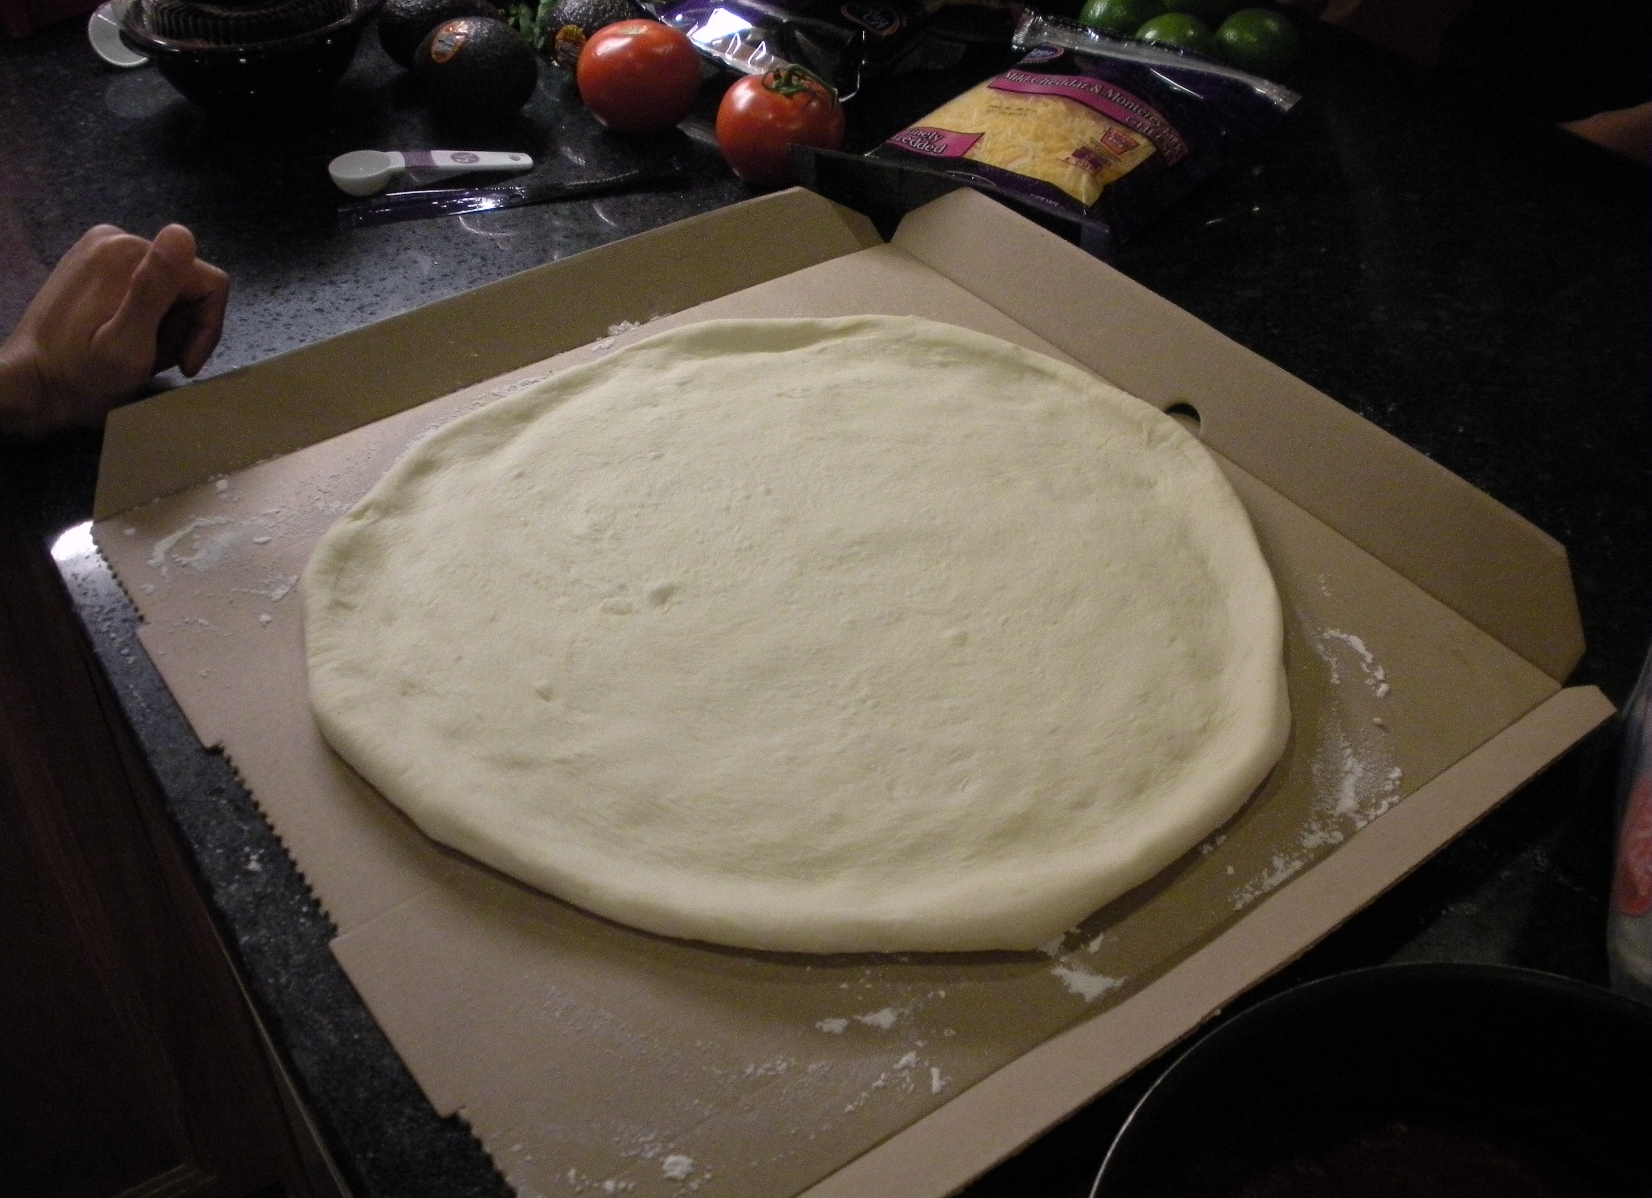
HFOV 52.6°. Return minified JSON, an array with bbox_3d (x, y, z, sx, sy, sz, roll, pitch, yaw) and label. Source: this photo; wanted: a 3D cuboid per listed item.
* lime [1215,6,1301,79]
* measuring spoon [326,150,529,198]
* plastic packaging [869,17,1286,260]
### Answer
[{"bbox_3d":[0.259,-0.329,1.000,0.050,0.046,0.050,1,41,0],"label":"lime"},{"bbox_3d":[-0.211,-0.230,0.896,0.107,0.021,0.033,-13,43,-16],"label":"measuring spoon"},{"bbox_3d":[0.137,-0.265,0.930,0.177,0.038,0.205,25,46,25],"label":"plastic packaging"}]

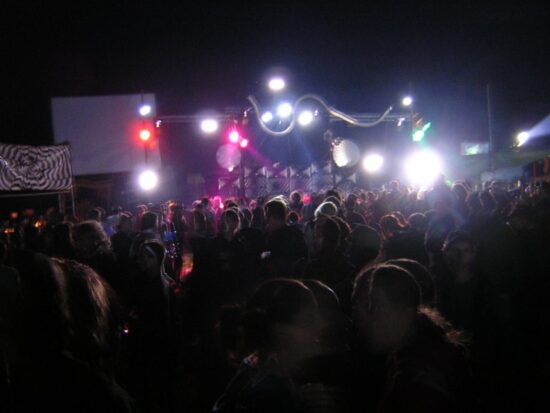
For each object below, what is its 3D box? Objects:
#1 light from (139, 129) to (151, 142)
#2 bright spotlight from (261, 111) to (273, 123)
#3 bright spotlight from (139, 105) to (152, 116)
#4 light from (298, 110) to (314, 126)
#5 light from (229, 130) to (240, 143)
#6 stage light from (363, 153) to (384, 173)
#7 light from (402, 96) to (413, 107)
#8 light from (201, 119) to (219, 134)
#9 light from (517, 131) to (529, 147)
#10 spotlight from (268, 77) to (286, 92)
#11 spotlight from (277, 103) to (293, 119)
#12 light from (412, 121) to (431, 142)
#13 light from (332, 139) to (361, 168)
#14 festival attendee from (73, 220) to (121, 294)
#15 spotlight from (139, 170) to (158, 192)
[{"bbox_3d":[-4.789,-2.606,21.000,0.418,0.488,0.418,-3,3,-8],"label":"light"},{"bbox_3d":[-0.290,-3.067,19.500,0.350,0.350,0.420,-3,3,0],"label":"bright spotlight"},{"bbox_3d":[-3.961,-2.936,17.500,0.350,0.350,0.420,-3,3,-6],"label":"bright spotlight"},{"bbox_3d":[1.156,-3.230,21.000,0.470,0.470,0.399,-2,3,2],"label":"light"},{"bbox_3d":[-1.451,-2.508,20.500,0.408,0.408,0.408,-3,3,-2],"label":"light"},{"bbox_3d":[3.443,-1.503,20.000,0.538,0.440,0.458,-2,3,6],"label":"stage light"},{"bbox_3d":[4.863,-3.854,21.000,0.367,0.367,0.367,-2,3,8],"label":"light"},{"bbox_3d":[-2.118,-2.587,18.500,0.466,0.414,0.420,-3,3,-3],"label":"light"},{"bbox_3d":[9.516,-2.614,22.000,0.373,0.584,0.438,0,4,41],"label":"light"},{"bbox_3d":[0.085,-4.158,19.500,0.491,0.436,0.420,-3,3,0],"label":"spotlight"},{"bbox_3d":[0.324,-3.272,19.500,0.436,0.436,0.420,-3,3,1],"label":"spotlight"},{"bbox_3d":[5.249,-2.687,20.500,0.500,0.520,0.420,-4,3,-17],"label":"light"},{"bbox_3d":[2.562,-1.899,20.500,0.973,1.043,0.800,-2,3,4],"label":"light"},{"bbox_3d":[-1.192,0.943,3.947,0.480,1.700,0.320,-2,3,9],"label":"festival attendee"},{"bbox_3d":[-3.869,-0.795,17.500,0.489,0.489,0.420,-3,3,-6],"label":"spotlight"}]

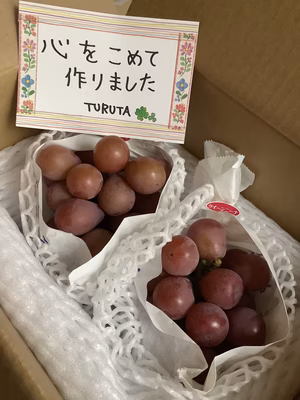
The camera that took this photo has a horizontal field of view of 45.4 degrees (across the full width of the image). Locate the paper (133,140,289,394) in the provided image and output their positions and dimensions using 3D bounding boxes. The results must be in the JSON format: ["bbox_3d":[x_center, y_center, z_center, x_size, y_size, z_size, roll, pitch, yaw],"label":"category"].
[{"bbox_3d":[0.051,0.060,0.294,0.118,0.110,0.172,13,56,6],"label":"paper"}]

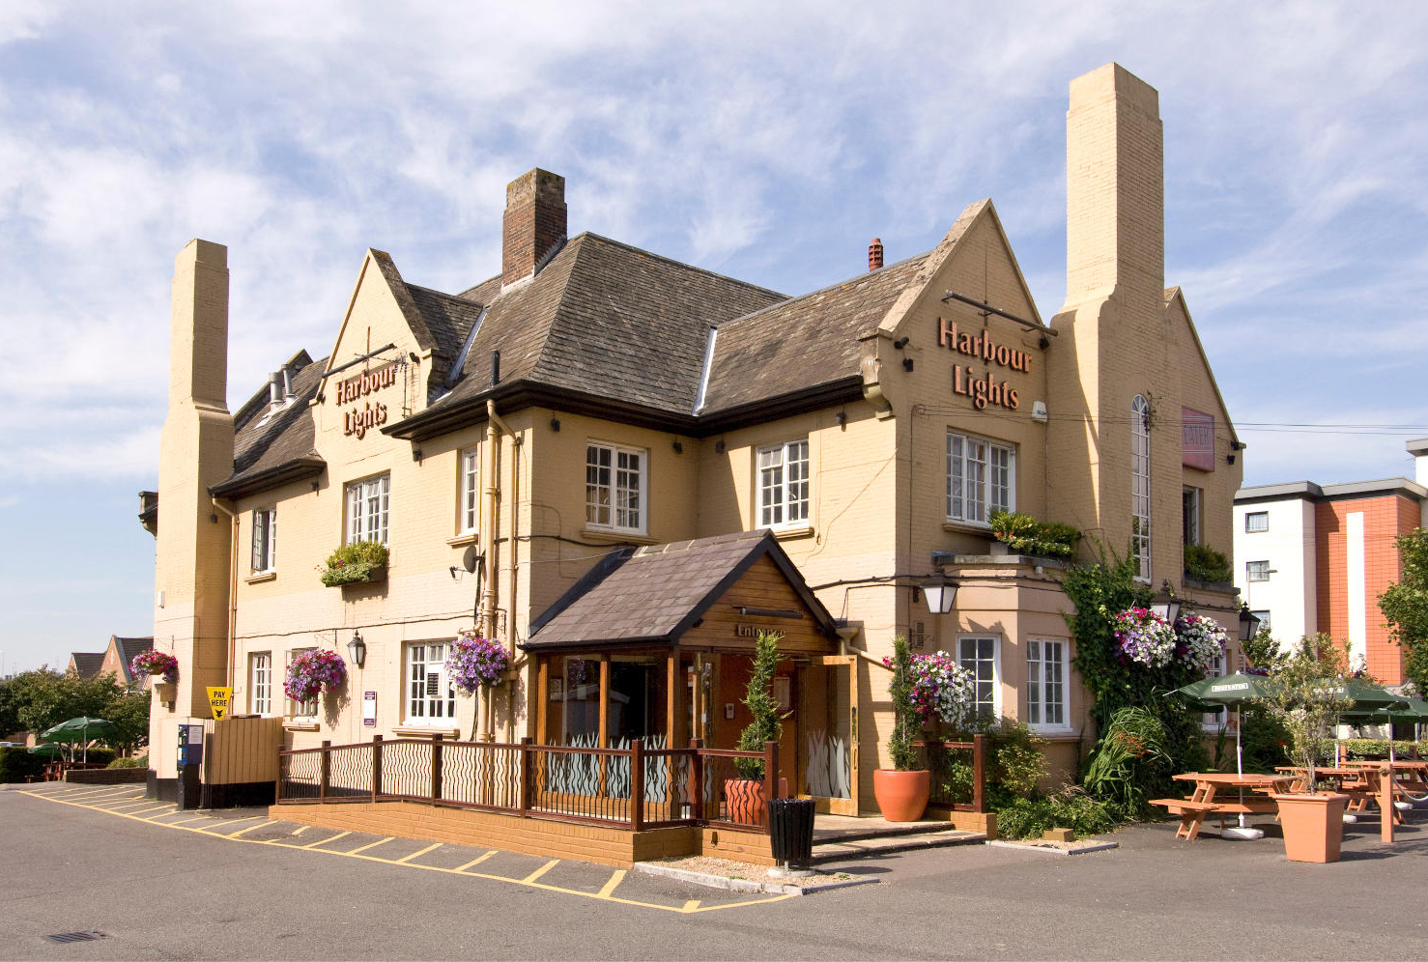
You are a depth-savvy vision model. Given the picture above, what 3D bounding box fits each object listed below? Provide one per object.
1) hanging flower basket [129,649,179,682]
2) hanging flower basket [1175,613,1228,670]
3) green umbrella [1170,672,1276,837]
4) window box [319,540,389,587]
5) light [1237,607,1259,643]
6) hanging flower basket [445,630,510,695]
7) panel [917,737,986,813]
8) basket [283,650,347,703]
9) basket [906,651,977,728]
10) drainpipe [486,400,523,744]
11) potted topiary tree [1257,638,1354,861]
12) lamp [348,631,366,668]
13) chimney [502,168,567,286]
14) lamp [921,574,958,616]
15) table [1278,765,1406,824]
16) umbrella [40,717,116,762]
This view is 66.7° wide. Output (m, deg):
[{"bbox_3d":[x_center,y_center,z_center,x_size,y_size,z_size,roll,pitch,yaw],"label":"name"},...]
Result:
[{"bbox_3d":[-10.522,3.458,20.400,0.850,0.580,0.850,8,-11,-42],"label":"hanging flower basket"},{"bbox_3d":[8.285,2.733,18.500,0.920,0.980,0.880,7,-9,-42],"label":"hanging flower basket"},{"bbox_3d":[7.061,3.703,14.700,1.800,2.220,1.800,8,-11,-44],"label":"green umbrella"},{"bbox_3d":[-5.862,1.357,17.700,0.500,0.620,1.150,8,-11,-42],"label":"window box"},{"bbox_3d":[9.285,2.464,18.900,0.470,0.660,0.500,8,-11,-44],"label":"light"},{"bbox_3d":[-3.270,2.490,15.000,0.820,0.900,0.850,0,-7,0],"label":"hanging flower basket"},{"bbox_3d":[3.175,3.944,14.600,0.130,1.050,1.100,8,-11,-42],"label":"panel"},{"bbox_3d":[-6.830,3.327,18.600,0.880,0.920,0.980,7,-9,-41],"label":"basket"},{"bbox_3d":[2.953,2.688,14.100,0.880,0.980,0.850,0,-7,0],"label":"basket"},{"bbox_3d":[-2.910,1.408,15.100,0.250,5.200,0.620,7,-9,-41],"label":"drainpipe"},{"bbox_3d":[6.716,3.034,12.300,1.050,2.500,1.050,8,-11,-42],"label":"potted topiary tree"},{"bbox_3d":[-5.783,2.735,17.600,0.380,0.600,0.300,8,-11,-42],"label":"lamp"},{"bbox_3d":[-3.247,-4.587,19.700,0.660,1.950,0.950,7,-9,-41],"label":"chimney"},{"bbox_3d":[2.926,1.481,14.100,0.370,0.550,0.380,7,-9,-42],"label":"lamp"},{"bbox_3d":[9.739,4.892,16.900,1.750,0.770,1.750,8,-11,-44],"label":"table"},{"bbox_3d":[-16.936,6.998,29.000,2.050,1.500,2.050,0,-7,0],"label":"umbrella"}]

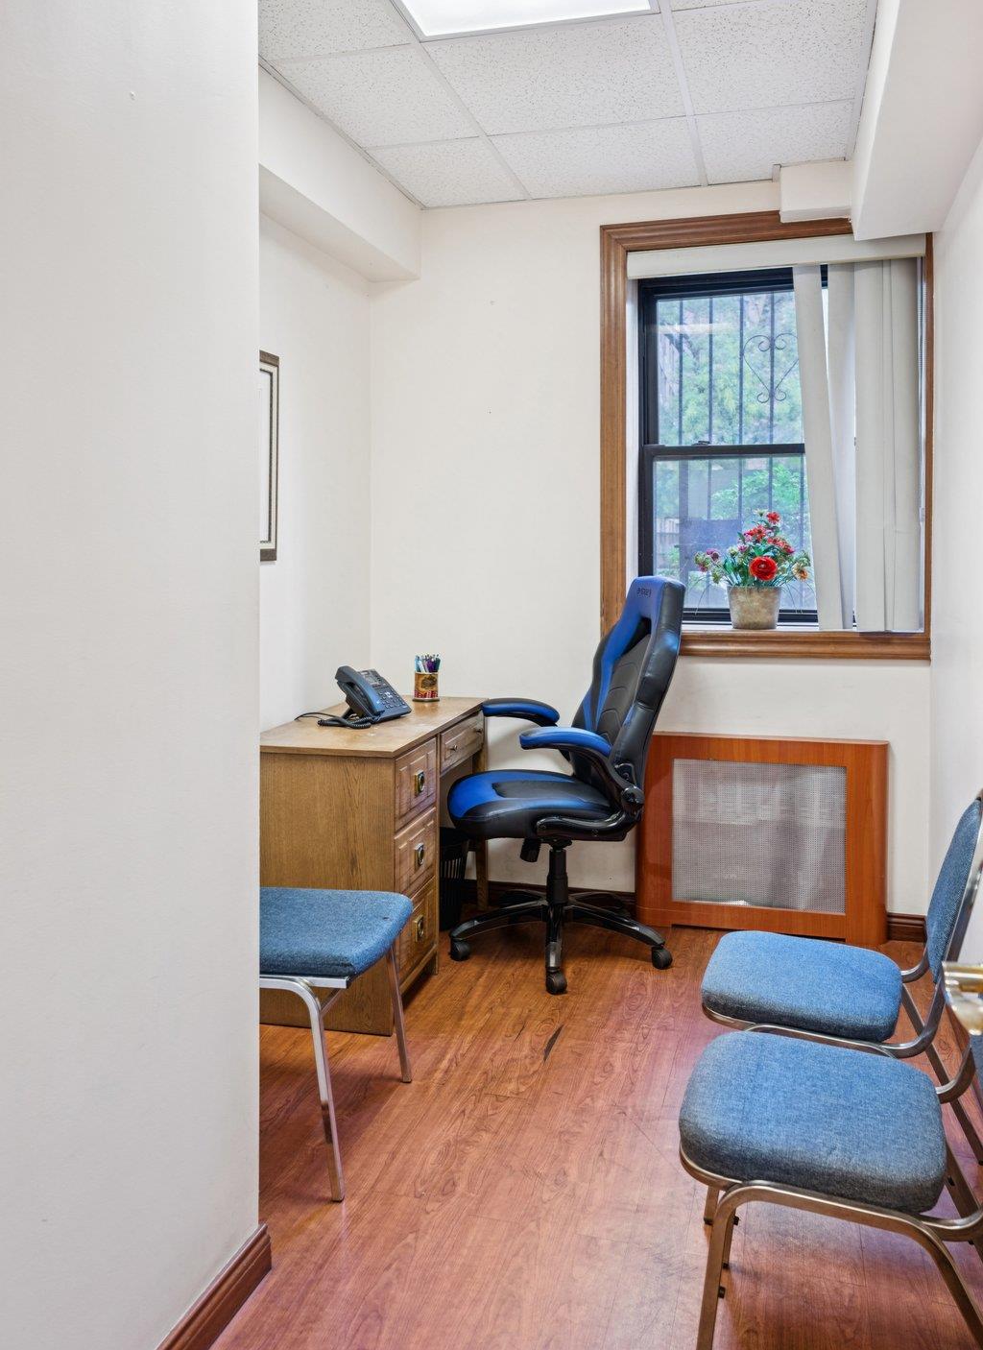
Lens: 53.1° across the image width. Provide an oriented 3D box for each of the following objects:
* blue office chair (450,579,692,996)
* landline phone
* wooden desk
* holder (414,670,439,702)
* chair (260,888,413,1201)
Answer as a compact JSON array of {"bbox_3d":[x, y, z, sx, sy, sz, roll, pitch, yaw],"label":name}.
[{"bbox_3d":[0.217,0.293,3.123,0.730,1.200,0.660,-1,6,-10],"label":"blue office chair"},{"bbox_3d":[-0.388,0.061,3.084,0.175,0.150,0.230,2,6,23],"label":"landline phone"},{"bbox_3d":[-0.354,0.515,3.118,0.450,0.760,1.070,1,6,13],"label":"wooden desk"},{"bbox_3d":[-0.235,0.041,3.538,0.085,0.100,0.085,0,6,0],"label":"holder"},{"bbox_3d":[-0.501,0.558,2.138,0.580,0.870,0.470,1,6,11],"label":"chair"}]

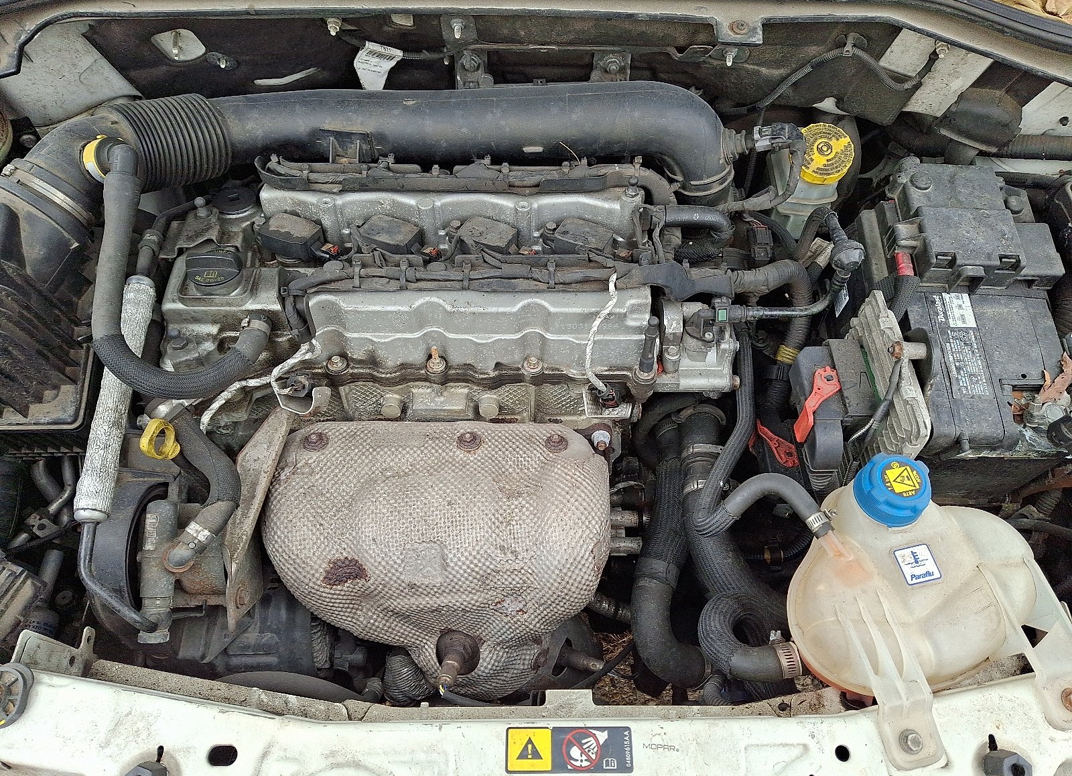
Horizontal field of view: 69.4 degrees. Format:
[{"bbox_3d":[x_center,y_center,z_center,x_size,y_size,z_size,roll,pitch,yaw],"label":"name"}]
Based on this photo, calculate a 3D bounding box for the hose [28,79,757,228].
[{"bbox_3d":[-0.160,-0.231,0.878,0.760,0.130,0.185,0,64,0],"label":"hose"}]

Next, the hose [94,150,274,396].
[{"bbox_3d":[-0.338,-0.098,0.776,0.170,0.140,0.230,0,64,0],"label":"hose"}]

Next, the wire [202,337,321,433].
[{"bbox_3d":[-0.275,-0.003,0.775,0.140,0.100,0.065,0,64,0],"label":"wire"}]

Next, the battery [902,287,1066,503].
[{"bbox_3d":[0.533,-0.016,1.003,0.175,0.190,0.278,0,64,0],"label":"battery"}]

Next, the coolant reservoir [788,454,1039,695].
[{"bbox_3d":[0.352,0.180,0.711,0.235,0.205,0.195,0,64,0],"label":"coolant reservoir"}]

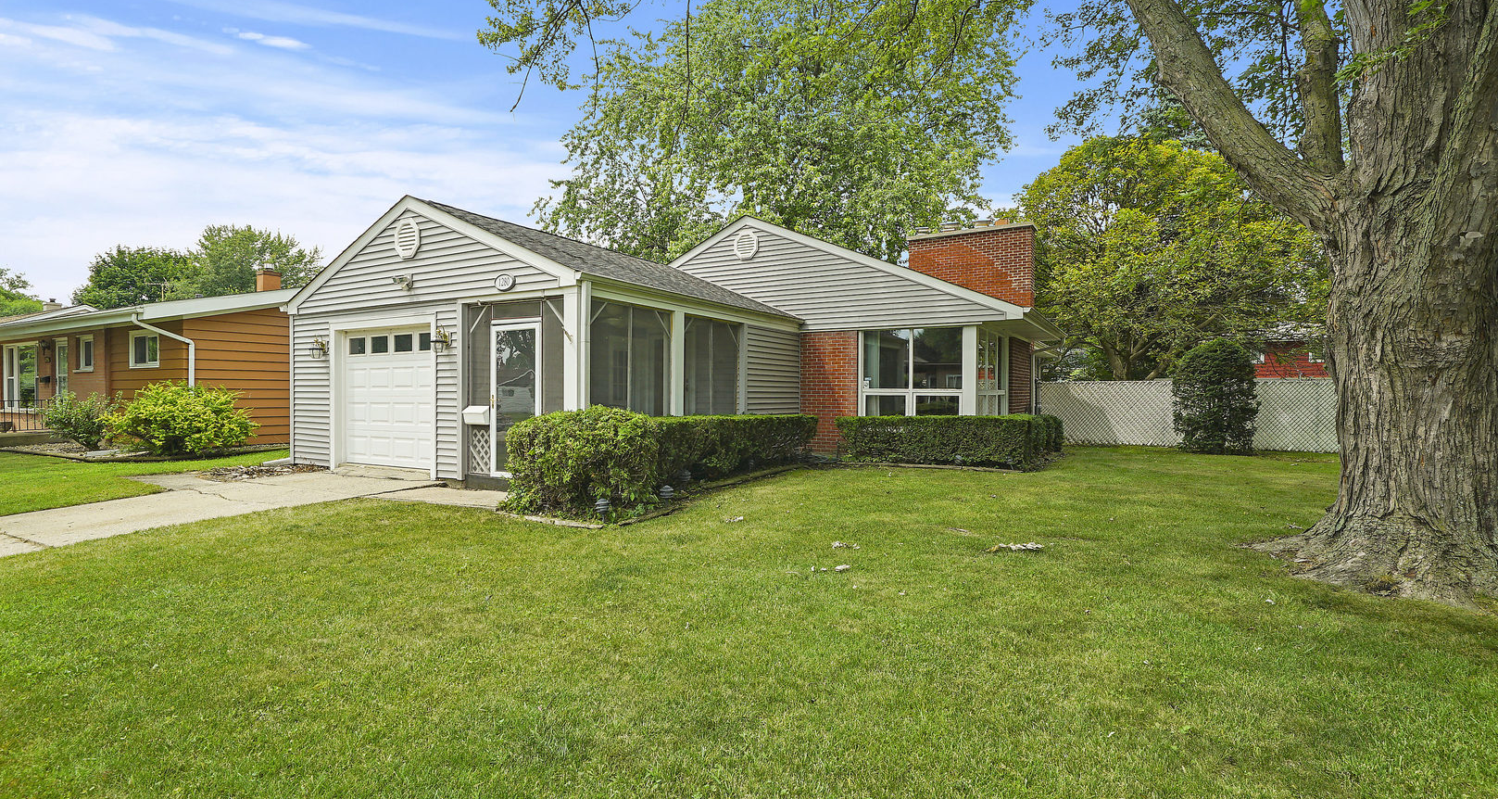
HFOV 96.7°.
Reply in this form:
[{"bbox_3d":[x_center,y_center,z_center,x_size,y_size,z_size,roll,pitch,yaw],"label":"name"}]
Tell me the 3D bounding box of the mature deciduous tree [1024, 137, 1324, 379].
[{"bbox_3d":[12.096,-3.151,19.200,7.800,8.500,7.400,1,1,32],"label":"mature deciduous tree"}]

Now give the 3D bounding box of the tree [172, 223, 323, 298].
[{"bbox_3d":[-29.172,-4.726,39.000,7.400,11.000,7.000,0,1,-37],"label":"tree"}]

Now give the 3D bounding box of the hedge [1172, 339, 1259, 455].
[{"bbox_3d":[9.702,-0.065,13.900,1.580,2.360,1.500,1,1,35],"label":"hedge"}]

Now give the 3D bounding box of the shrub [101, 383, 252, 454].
[{"bbox_3d":[-10.473,0.359,12.350,2.100,1.360,1.850,0,1,-40],"label":"shrub"}]

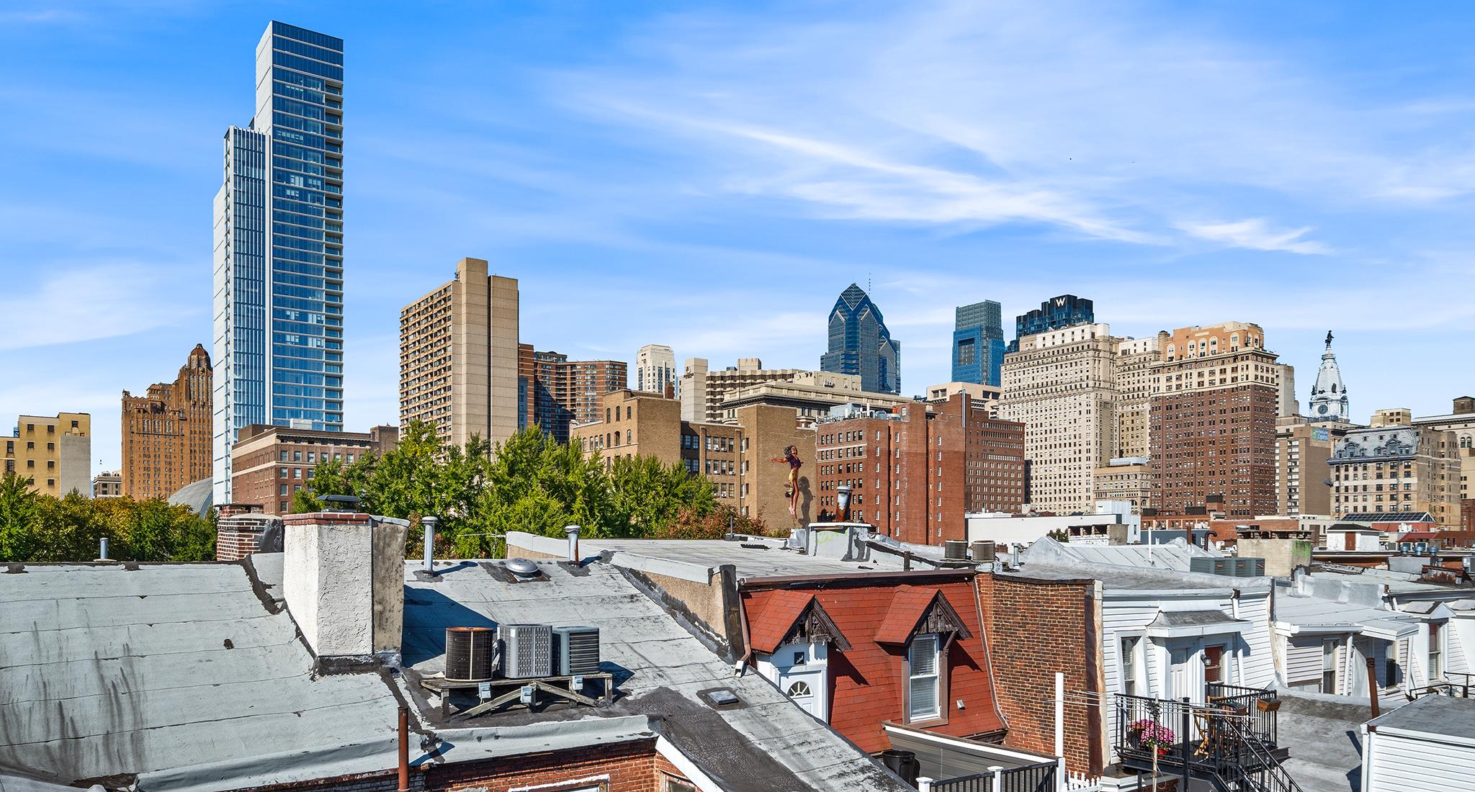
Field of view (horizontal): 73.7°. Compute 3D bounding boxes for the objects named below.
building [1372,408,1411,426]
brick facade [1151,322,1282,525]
[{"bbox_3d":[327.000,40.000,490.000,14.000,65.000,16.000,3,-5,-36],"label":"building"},{"bbox_3d":[161.000,21.400,334.600,17.000,86.000,36.000,3,-5,-35],"label":"brick facade"}]

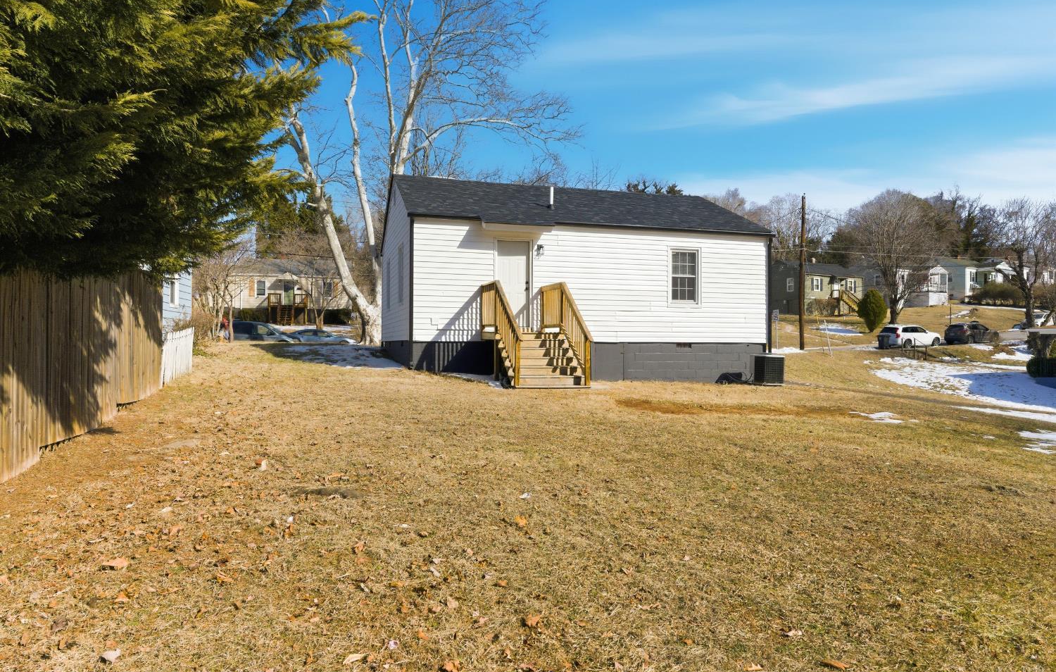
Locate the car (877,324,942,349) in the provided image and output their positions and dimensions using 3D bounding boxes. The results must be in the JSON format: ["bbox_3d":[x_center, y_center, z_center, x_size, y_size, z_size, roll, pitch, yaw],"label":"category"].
[{"bbox_3d":[31.181,0.067,57.500,4.900,1.760,1.980,0,-1,-20],"label":"car"}]

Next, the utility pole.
[{"bbox_3d":[17.957,-4.202,46.000,0.320,10.250,0.320,0,-1,-17],"label":"utility pole"}]

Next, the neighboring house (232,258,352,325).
[{"bbox_3d":[-21.700,-4.000,64.400,10.400,6.100,7.600,0,-1,-15],"label":"neighboring house"}]

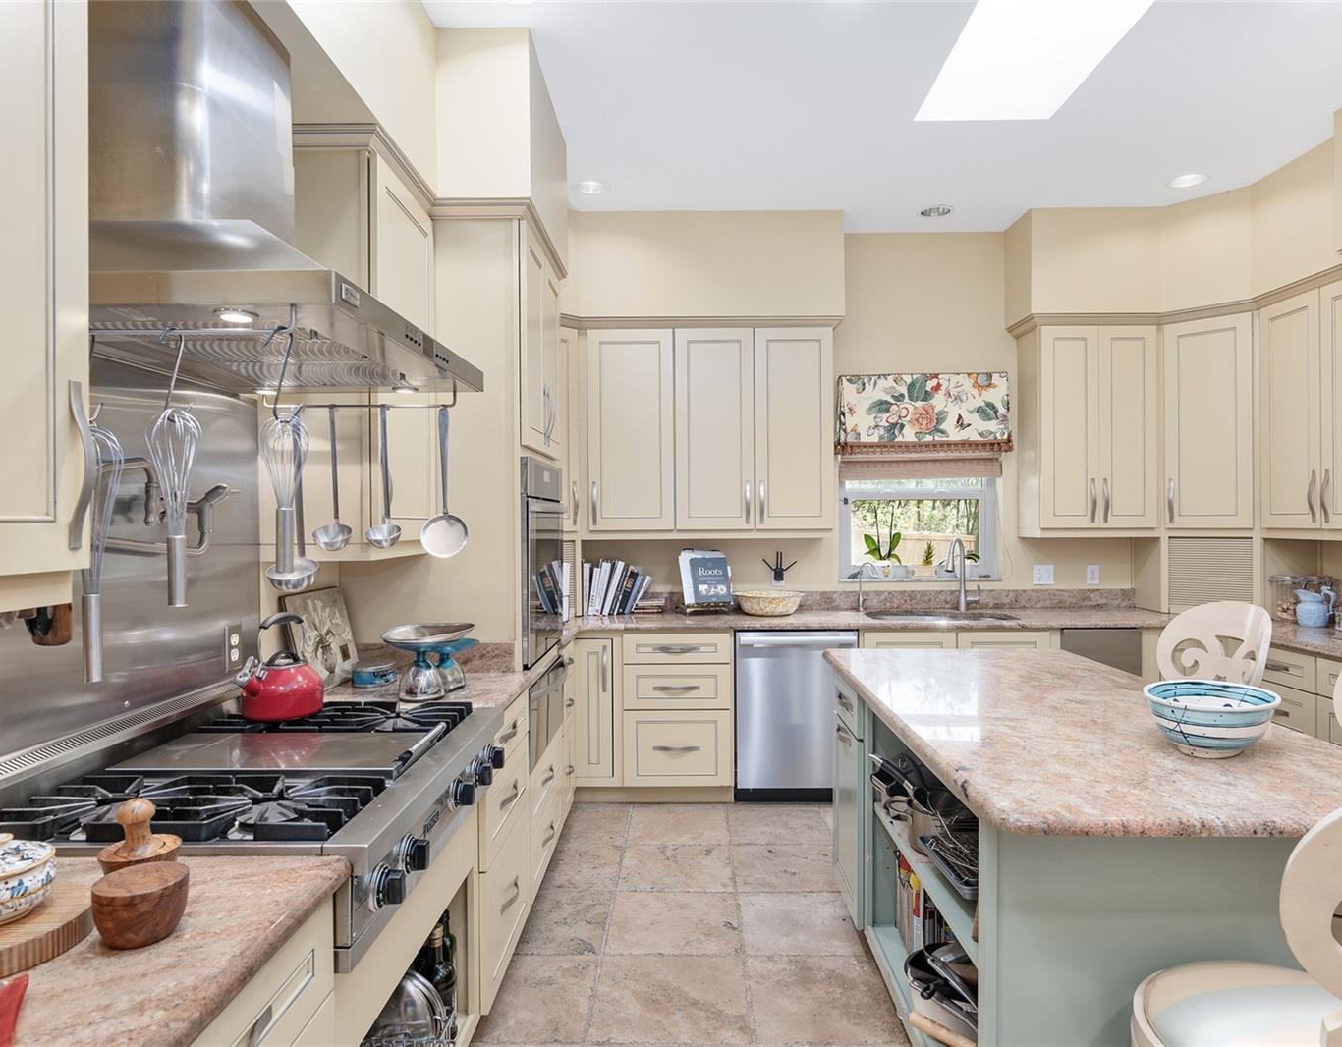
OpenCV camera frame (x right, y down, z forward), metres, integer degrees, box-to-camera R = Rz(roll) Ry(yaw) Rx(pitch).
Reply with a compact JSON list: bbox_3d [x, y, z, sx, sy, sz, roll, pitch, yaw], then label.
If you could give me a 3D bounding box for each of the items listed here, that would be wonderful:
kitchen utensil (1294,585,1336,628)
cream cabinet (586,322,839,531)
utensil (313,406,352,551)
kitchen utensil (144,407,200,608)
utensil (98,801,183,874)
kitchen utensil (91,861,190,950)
[{"bbox_3d":[3.027,0.389,3.695,0.155,0.188,0.116,0,0,40],"label":"kitchen utensil"},{"bbox_3d":[0.208,-0.478,4.290,1.300,1.100,0.330,0,0,1],"label":"cream cabinet"},{"bbox_3d":[-0.896,-0.119,2.084,0.097,0.384,0.100,0,0,-1],"label":"utensil"},{"bbox_3d":[-0.812,-0.027,1.285,0.075,0.323,0.075,0,0,1],"label":"kitchen utensil"},{"bbox_3d":[-0.728,0.441,1.078,0.096,0.125,0.096,0,0,1],"label":"utensil"},{"bbox_3d":[-0.668,0.484,0.992,0.103,0.073,0.103,0,0,1],"label":"kitchen utensil"}]

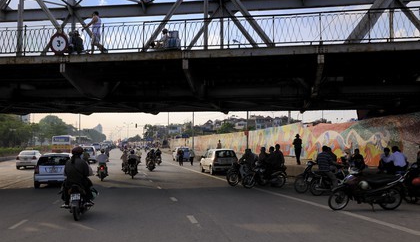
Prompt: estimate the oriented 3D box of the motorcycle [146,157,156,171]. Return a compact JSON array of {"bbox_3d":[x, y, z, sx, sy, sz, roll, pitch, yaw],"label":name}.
[{"bbox_3d":[-4.022,2.883,28.693,0.700,1.060,1.880,1,-4,-13],"label":"motorcycle"}]

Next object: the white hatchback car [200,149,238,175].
[{"bbox_3d":[0.611,2.488,25.859,1.660,1.490,3.750,1,-4,-13],"label":"white hatchback car"}]

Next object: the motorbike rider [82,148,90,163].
[{"bbox_3d":[-8.086,2.455,27.500,0.600,1.270,0.750,1,-4,-12],"label":"motorbike rider"}]

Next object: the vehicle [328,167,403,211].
[{"bbox_3d":[4.043,1.760,10.850,1.900,1.080,0.680,0,-4,-1],"label":"vehicle"}]

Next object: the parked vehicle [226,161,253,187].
[{"bbox_3d":[1.583,2.217,17.500,1.850,1.060,0.680,1,-4,-21],"label":"parked vehicle"}]

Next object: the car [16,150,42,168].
[{"bbox_3d":[-14.689,3.176,34.600,1.680,1.460,4.250,1,-4,-12],"label":"car"}]

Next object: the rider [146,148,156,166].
[{"bbox_3d":[-4.151,2.647,29.800,0.600,1.270,0.750,1,-4,-12],"label":"rider"}]

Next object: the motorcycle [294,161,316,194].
[{"bbox_3d":[3.690,2.005,14.943,1.880,1.080,0.680,2,-4,-34],"label":"motorcycle"}]

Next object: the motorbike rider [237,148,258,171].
[{"bbox_3d":[1.604,1.845,17.418,0.820,1.370,0.620,1,-4,-12],"label":"motorbike rider"}]

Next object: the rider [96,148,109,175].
[{"bbox_3d":[-5.178,2.020,20.346,0.640,1.330,0.750,1,-4,-13],"label":"rider"}]

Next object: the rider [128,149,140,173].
[{"bbox_3d":[-4.063,2.190,22.600,0.600,1.250,0.750,1,-4,-12],"label":"rider"}]

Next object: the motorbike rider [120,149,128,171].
[{"bbox_3d":[-5.096,2.379,25.478,0.620,1.320,0.750,1,-4,-13],"label":"motorbike rider"}]

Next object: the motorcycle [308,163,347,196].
[{"bbox_3d":[4.112,1.975,14.229,1.880,1.050,0.680,2,-4,-27],"label":"motorcycle"}]

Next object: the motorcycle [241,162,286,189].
[{"bbox_3d":[2.134,2.112,16.480,1.920,1.060,0.720,1,-4,-21],"label":"motorcycle"}]

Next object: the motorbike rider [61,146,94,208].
[{"bbox_3d":[-3.040,1.308,9.768,0.760,1.420,0.800,1,-4,-13],"label":"motorbike rider"}]

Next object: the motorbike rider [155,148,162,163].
[{"bbox_3d":[-4.739,3.224,38.800,0.600,1.280,0.750,1,-4,-12],"label":"motorbike rider"}]

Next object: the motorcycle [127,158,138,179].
[{"bbox_3d":[-4.178,2.562,22.700,0.680,1.080,1.880,1,-4,-12],"label":"motorcycle"}]

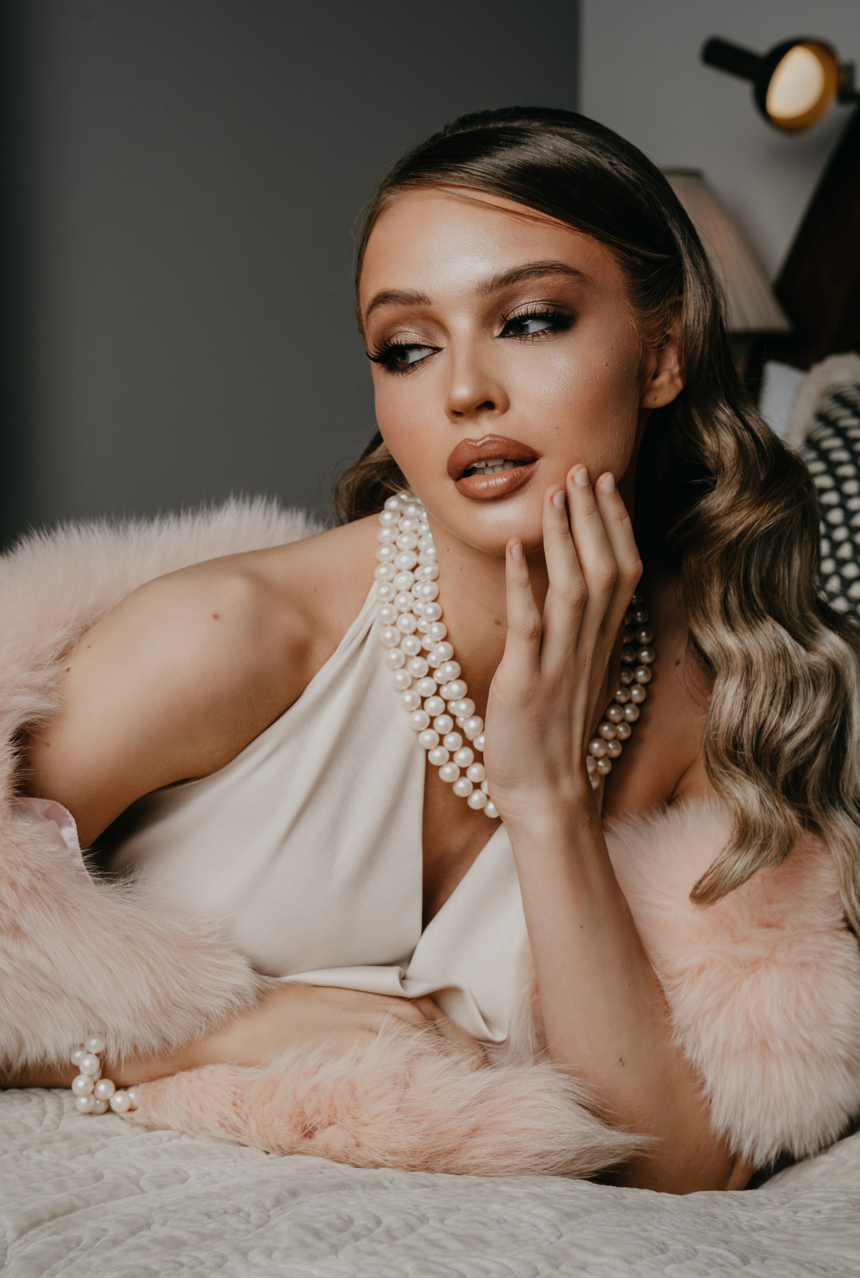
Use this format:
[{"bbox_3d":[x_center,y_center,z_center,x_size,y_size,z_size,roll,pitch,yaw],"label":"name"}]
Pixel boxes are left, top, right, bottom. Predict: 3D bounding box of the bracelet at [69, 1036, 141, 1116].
[{"bbox_3d":[-0.157,0.210,1.220,0.043,0.046,0.058,0,5,0],"label":"bracelet"}]

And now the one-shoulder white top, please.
[{"bbox_3d":[-0.049,0.095,1.340,0.260,0.240,0.190,6,17,-9],"label":"one-shoulder white top"}]

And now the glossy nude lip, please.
[{"bbox_3d":[0.031,-0.084,1.225,0.048,0.029,0.020,-16,-9,23],"label":"glossy nude lip"}]

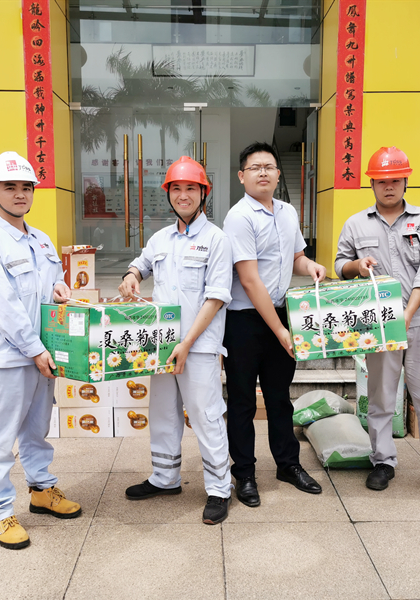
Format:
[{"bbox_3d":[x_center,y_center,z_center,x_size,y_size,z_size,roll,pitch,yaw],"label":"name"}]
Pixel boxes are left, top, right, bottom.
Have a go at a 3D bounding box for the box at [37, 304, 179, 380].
[{"bbox_3d":[-0.414,0.167,2.650,0.340,0.284,0.472,2,2,43],"label":"box"}]

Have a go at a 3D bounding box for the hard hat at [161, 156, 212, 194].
[{"bbox_3d":[-0.106,-0.561,2.821,0.230,0.160,0.285,4,-2,9],"label":"hard hat"}]

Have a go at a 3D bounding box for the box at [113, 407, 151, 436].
[{"bbox_3d":[-0.434,0.771,4.041,0.337,0.197,0.140,0,7,-1],"label":"box"}]

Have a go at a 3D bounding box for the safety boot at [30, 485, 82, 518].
[{"bbox_3d":[-0.723,0.950,2.969,0.272,0.135,0.105,3,7,24],"label":"safety boot"}]

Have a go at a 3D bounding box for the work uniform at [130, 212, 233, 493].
[{"bbox_3d":[-0.123,0.278,2.952,0.470,1.380,0.380,3,8,27],"label":"work uniform"}]

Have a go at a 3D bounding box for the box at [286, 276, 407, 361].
[{"bbox_3d":[0.612,0.075,2.831,0.473,0.282,0.339,-8,6,9],"label":"box"}]

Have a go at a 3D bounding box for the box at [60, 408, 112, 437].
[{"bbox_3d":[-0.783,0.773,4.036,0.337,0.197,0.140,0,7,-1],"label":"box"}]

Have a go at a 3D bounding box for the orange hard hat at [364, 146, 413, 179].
[{"bbox_3d":[0.871,-0.671,3.044,0.230,0.158,0.285,-3,14,12],"label":"orange hard hat"}]

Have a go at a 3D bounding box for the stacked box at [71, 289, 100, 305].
[{"bbox_3d":[-0.794,0.108,4.003,0.197,0.337,0.140,0,7,-1],"label":"stacked box"}]

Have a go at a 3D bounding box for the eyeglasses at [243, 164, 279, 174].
[{"bbox_3d":[0.237,-0.615,2.966,0.145,0.042,0.135,-1,7,-9],"label":"eyeglasses"}]

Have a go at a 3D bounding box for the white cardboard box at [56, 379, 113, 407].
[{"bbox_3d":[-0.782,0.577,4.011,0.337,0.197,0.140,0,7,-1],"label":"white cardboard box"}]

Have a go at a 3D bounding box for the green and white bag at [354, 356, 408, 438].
[{"bbox_3d":[1.108,0.605,4.066,0.330,0.550,0.140,1,7,13],"label":"green and white bag"}]

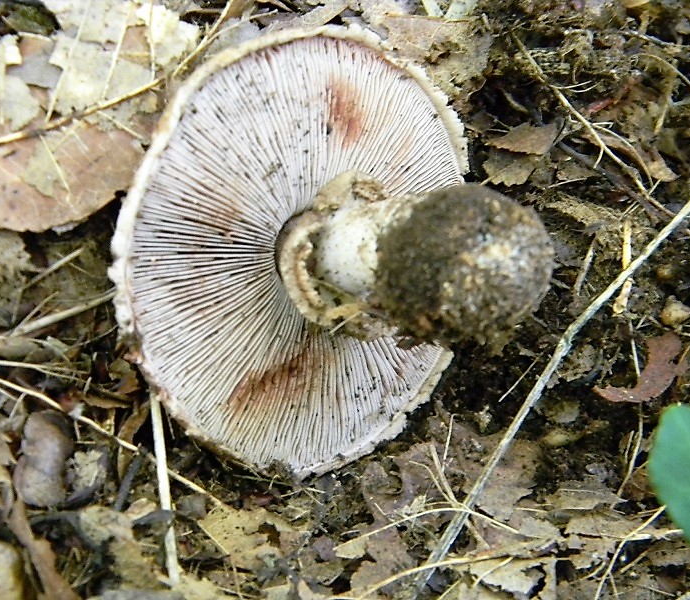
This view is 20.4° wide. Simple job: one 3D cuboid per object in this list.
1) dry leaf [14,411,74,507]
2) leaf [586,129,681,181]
[{"bbox_3d":[-0.063,0.033,0.400,0.011,0.008,0.019,3,65,1],"label":"dry leaf"},{"bbox_3d":[0.065,-0.032,0.433,0.021,0.004,0.007,27,68,12],"label":"leaf"}]

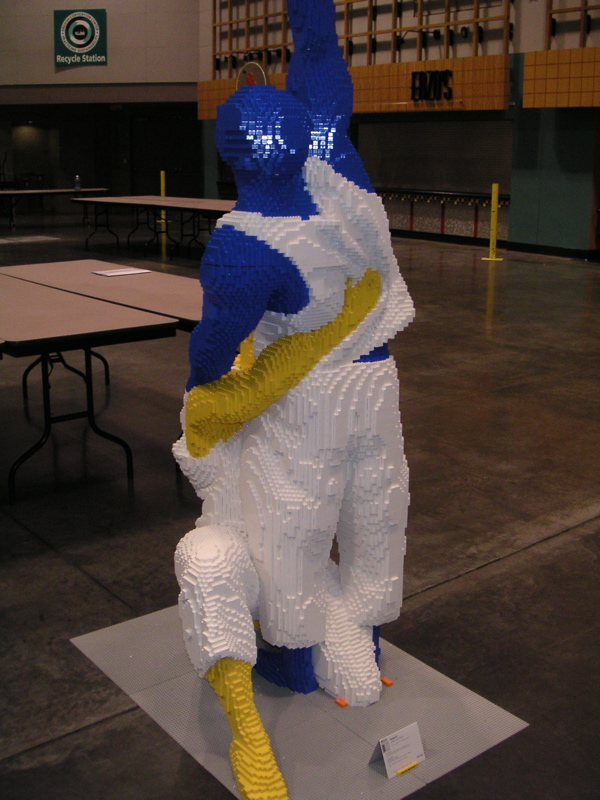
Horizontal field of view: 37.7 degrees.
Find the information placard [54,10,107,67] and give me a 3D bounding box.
[{"bbox_3d":[-5.549,-9.151,22.200,1.370,1.380,0.040,2,15,4],"label":"information placard"}]

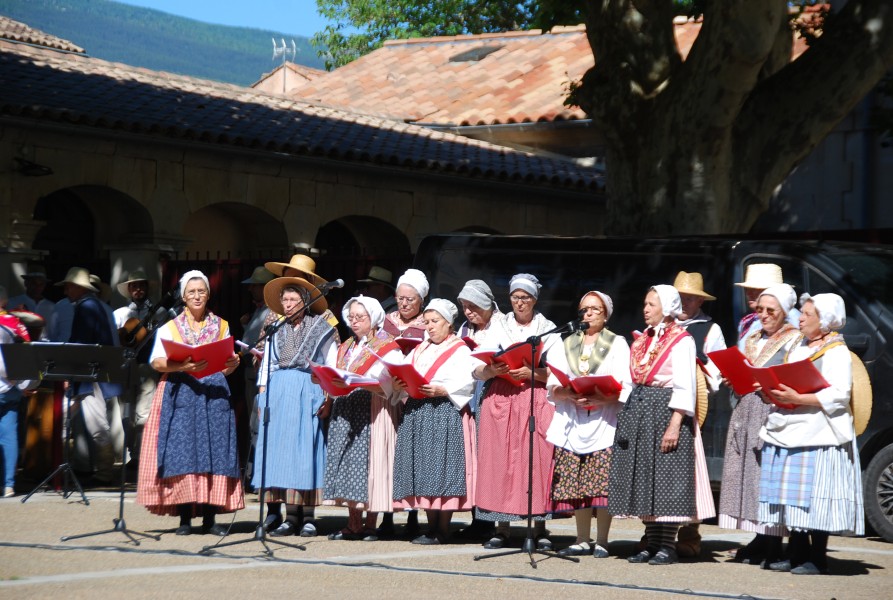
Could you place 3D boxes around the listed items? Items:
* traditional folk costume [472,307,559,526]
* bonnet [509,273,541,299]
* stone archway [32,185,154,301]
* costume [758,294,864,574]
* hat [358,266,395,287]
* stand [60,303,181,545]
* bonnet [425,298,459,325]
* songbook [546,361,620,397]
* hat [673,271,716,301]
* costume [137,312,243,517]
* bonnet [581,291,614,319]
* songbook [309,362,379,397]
[{"bbox_3d":[0.427,0.701,21.250,0.520,1.280,0.470,2,0,12],"label":"traditional folk costume"},{"bbox_3d":[0.475,-0.082,21.350,0.190,0.165,0.230,2,0,14],"label":"bonnet"},{"bbox_3d":[-3.271,0.270,30.461,0.600,2.480,1.660,-1,-2,33],"label":"stone archway"},{"bbox_3d":[2.094,0.771,20.250,0.600,1.600,0.580,2,0,-41],"label":"costume"},{"bbox_3d":[-0.543,-0.177,27.800,0.340,0.140,0.310,13,-3,1],"label":"hat"},{"bbox_3d":[-1.883,0.736,21.354,0.600,1.430,0.780,2,0,33],"label":"stand"},{"bbox_3d":[-0.031,0.075,21.950,0.190,0.170,0.220,2,9,31],"label":"bonnet"},{"bbox_3d":[0.810,0.508,20.500,0.440,0.120,0.310,18,-25,34],"label":"songbook"},{"bbox_3d":[1.463,-0.081,21.300,0.330,0.150,0.350,6,1,0],"label":"hat"},{"bbox_3d":[-1.566,0.701,21.600,0.640,1.240,0.520,1,-2,-12],"label":"costume"},{"bbox_3d":[0.898,0.033,21.000,0.190,0.190,0.200,-1,-6,22],"label":"bonnet"},{"bbox_3d":[-0.598,0.481,21.100,0.440,0.140,0.300,16,-18,25],"label":"songbook"}]

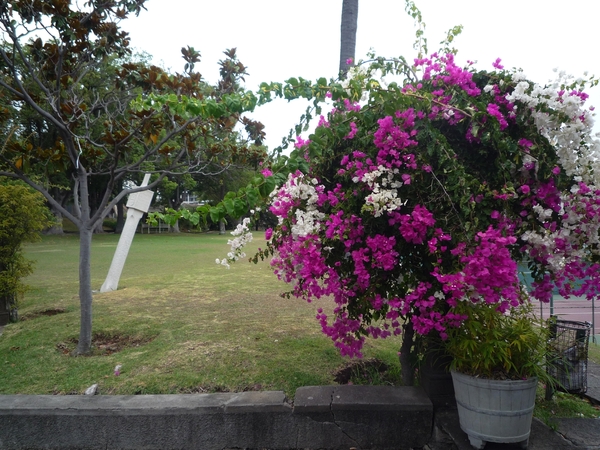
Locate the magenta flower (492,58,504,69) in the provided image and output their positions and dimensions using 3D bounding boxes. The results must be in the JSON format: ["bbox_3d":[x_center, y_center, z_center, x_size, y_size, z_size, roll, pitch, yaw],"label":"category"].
[{"bbox_3d":[1.832,-1.491,4.000,0.100,0.100,0.090,0,-1,25],"label":"magenta flower"}]

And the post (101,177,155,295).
[{"bbox_3d":[-3.178,0.165,8.030,0.300,2.330,0.300,14,-5,38],"label":"post"}]

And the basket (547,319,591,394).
[{"bbox_3d":[2.667,1.300,4.300,0.360,0.650,0.360,-1,-1,32],"label":"basket"}]

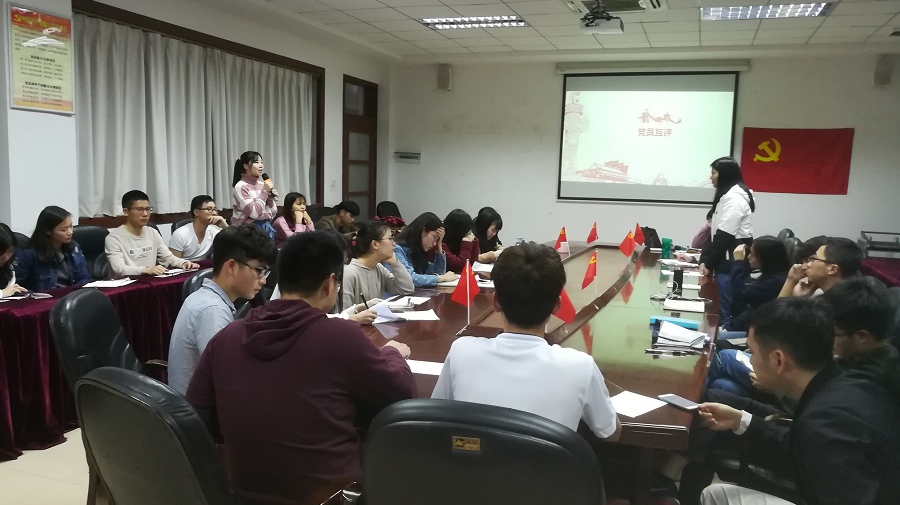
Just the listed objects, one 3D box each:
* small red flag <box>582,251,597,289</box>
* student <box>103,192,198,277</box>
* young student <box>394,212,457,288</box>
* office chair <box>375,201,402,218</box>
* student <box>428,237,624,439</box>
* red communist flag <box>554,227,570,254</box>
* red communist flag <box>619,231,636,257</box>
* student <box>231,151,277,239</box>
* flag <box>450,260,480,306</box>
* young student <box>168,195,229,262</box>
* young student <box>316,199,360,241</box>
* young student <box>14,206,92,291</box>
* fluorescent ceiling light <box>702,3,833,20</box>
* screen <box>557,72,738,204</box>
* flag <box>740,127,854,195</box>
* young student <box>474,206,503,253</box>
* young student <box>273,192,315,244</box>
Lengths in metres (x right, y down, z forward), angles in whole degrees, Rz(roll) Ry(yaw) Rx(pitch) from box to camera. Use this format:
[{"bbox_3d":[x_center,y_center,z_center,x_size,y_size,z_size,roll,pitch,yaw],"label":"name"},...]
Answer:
[{"bbox_3d":[0.947,0.122,4.580,0.100,0.250,0.050,3,7,9],"label":"small red flag"},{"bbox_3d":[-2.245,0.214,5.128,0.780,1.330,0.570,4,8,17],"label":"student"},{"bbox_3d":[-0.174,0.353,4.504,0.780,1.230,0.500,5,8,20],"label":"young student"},{"bbox_3d":[-0.635,-0.138,8.908,0.650,1.040,0.600,4,8,15],"label":"office chair"},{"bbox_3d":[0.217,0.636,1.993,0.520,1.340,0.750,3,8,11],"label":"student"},{"bbox_3d":[1.028,-0.105,6.180,0.150,0.270,0.060,3,7,9],"label":"red communist flag"},{"bbox_3d":[1.408,-0.063,5.354,0.145,0.210,0.050,4,8,15],"label":"red communist flag"},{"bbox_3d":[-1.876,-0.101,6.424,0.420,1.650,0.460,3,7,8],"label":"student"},{"bbox_3d":[0.076,0.147,3.319,0.150,0.225,0.060,2,8,1],"label":"flag"},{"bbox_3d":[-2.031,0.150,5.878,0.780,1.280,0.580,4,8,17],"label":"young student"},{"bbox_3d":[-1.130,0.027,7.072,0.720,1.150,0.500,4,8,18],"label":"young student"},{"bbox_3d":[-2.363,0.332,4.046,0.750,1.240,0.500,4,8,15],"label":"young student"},{"bbox_3d":[3.107,-2.411,6.666,1.200,0.080,0.600,5,8,20],"label":"fluorescent ceiling light"},{"bbox_3d":[2.547,-1.487,8.913,2.250,1.730,0.050,5,8,20],"label":"screen"},{"bbox_3d":[4.621,-1.235,9.085,1.350,0.870,0.030,5,8,20],"label":"flag"},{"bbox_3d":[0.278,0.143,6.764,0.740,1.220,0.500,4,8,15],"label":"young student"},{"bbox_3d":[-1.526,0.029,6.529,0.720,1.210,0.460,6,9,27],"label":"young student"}]

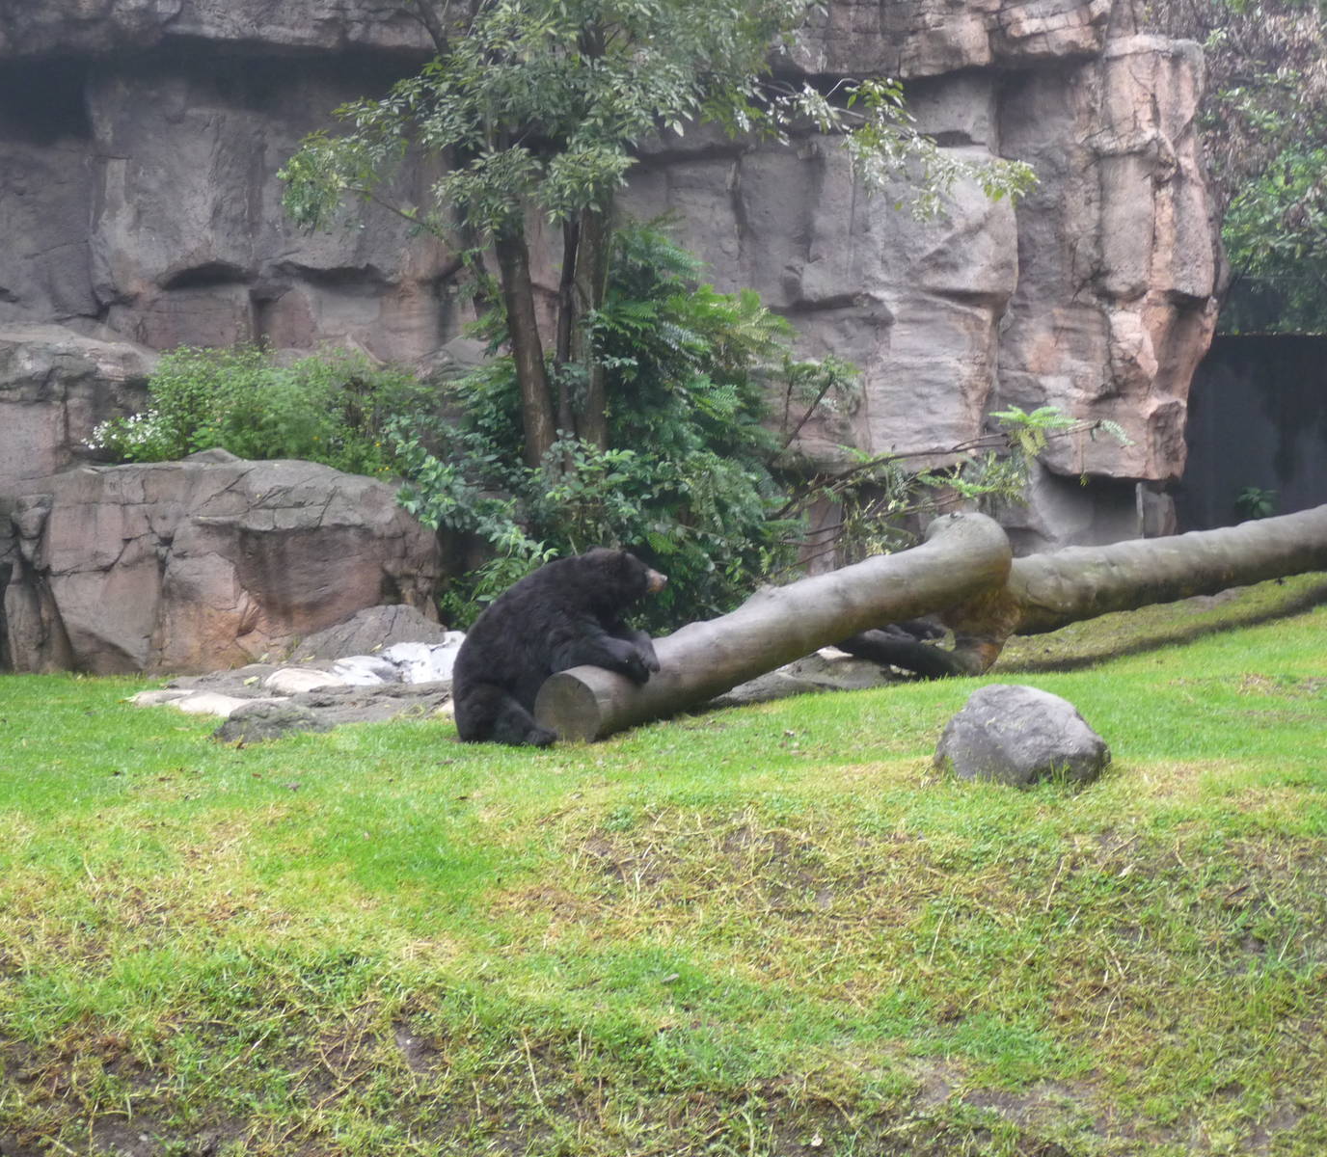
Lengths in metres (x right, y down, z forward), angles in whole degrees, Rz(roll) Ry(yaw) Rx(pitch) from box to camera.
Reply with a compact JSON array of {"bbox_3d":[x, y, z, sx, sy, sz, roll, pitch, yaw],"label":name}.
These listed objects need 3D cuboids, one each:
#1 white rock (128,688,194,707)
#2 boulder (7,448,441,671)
[{"bbox_3d":[-2.971,0.706,15.300,0.370,0.090,0.240,0,3,0],"label":"white rock"},{"bbox_3d":[-2.931,-0.092,17.200,2.800,1.420,1.500,0,3,0],"label":"boulder"}]

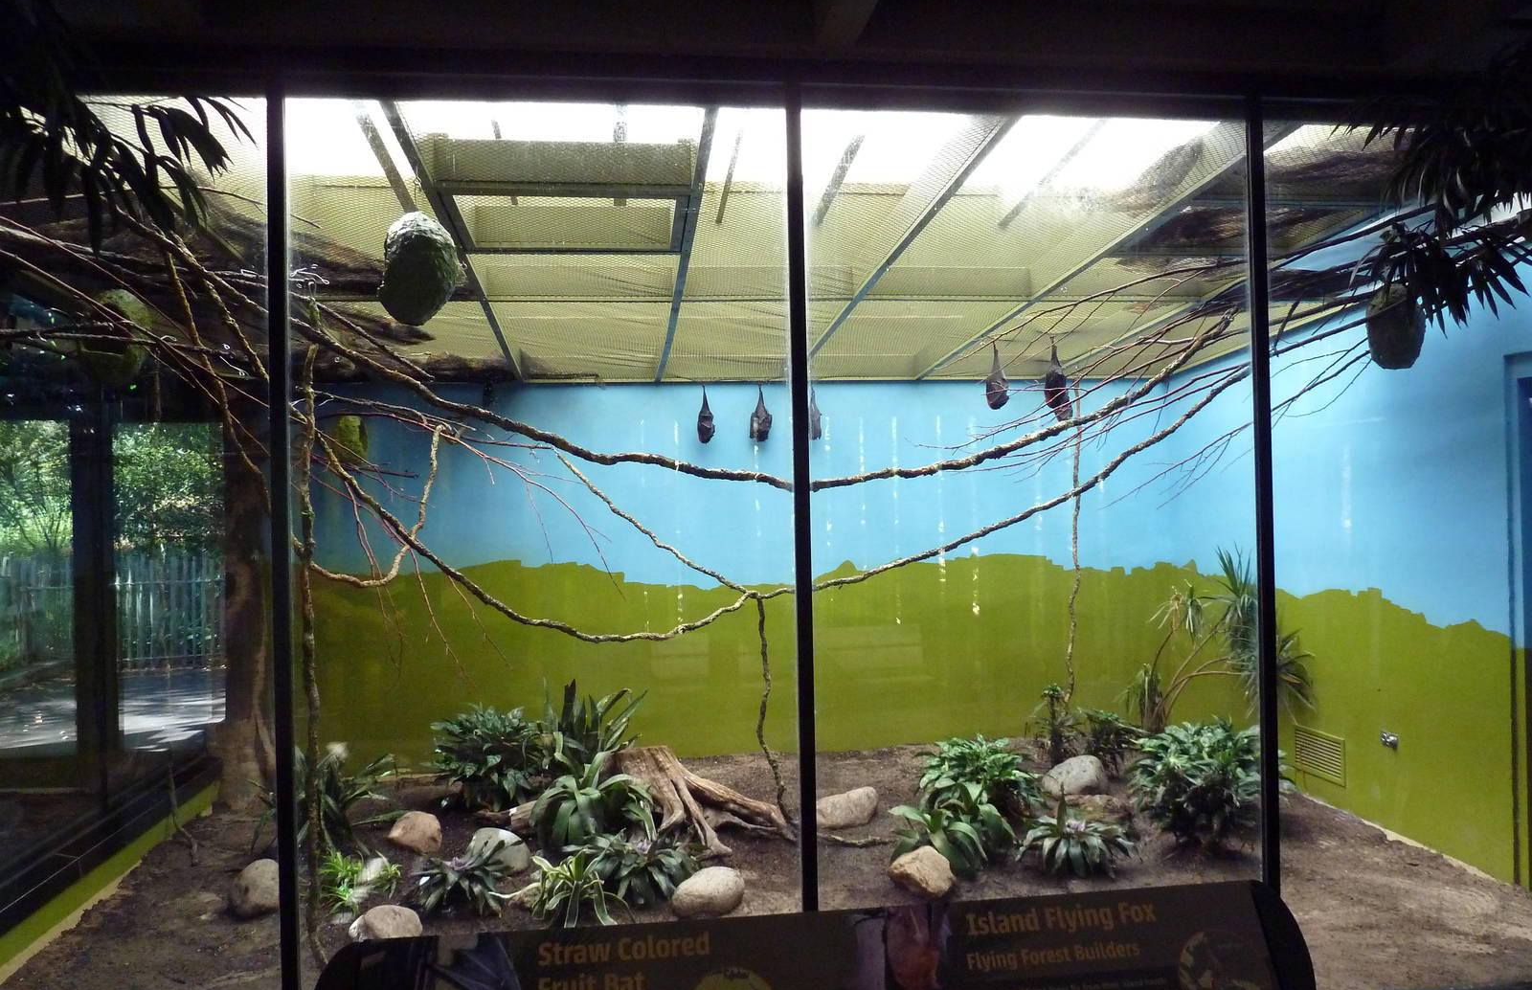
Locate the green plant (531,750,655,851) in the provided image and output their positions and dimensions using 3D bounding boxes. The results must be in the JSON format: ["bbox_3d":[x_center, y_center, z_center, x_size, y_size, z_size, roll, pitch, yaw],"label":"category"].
[{"bbox_3d":[-0.700,1.234,4.503,0.494,0.340,0.469,-1,1,-9],"label":"green plant"}]

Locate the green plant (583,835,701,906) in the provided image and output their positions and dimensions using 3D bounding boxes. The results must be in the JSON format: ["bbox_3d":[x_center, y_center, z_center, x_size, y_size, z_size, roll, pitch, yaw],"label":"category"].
[{"bbox_3d":[-0.440,1.314,3.934,0.405,0.193,0.385,-1,1,-7],"label":"green plant"}]

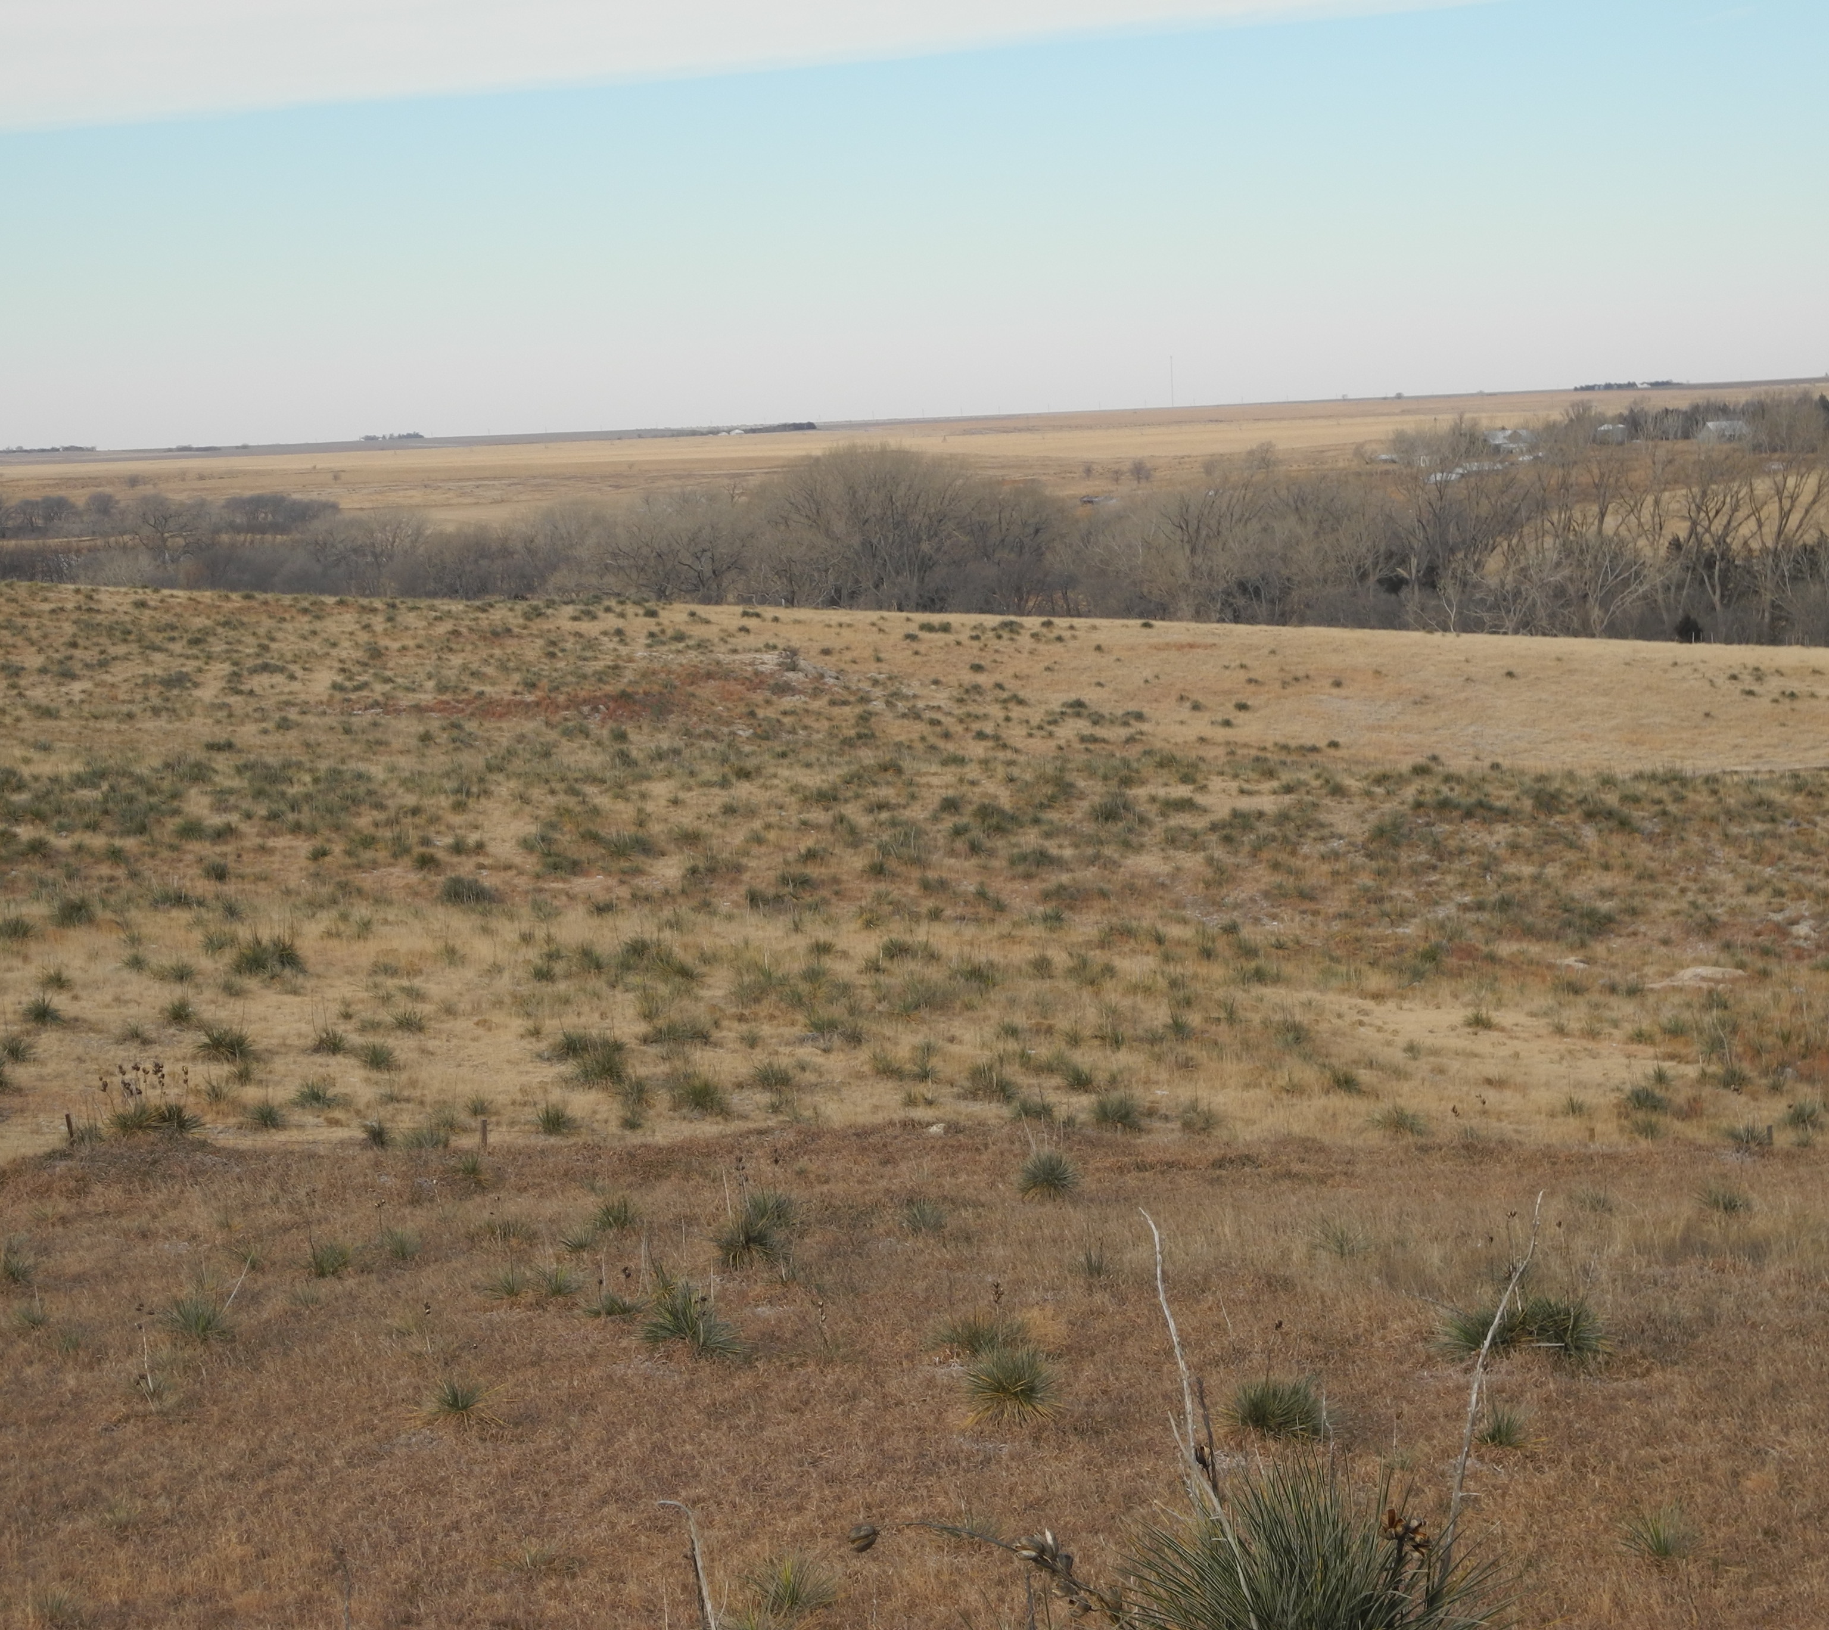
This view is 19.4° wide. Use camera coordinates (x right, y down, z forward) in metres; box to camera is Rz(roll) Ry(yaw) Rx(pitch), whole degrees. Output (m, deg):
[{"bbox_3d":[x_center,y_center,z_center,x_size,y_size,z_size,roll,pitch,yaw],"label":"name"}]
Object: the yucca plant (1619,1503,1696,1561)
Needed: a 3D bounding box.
[{"bbox_3d":[4.315,4.162,31.000,0.454,0.310,0.454,-2,4,8],"label":"yucca plant"}]

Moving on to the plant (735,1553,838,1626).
[{"bbox_3d":[-0.723,4.396,30.300,0.588,0.370,0.588,-3,4,-2],"label":"plant"}]

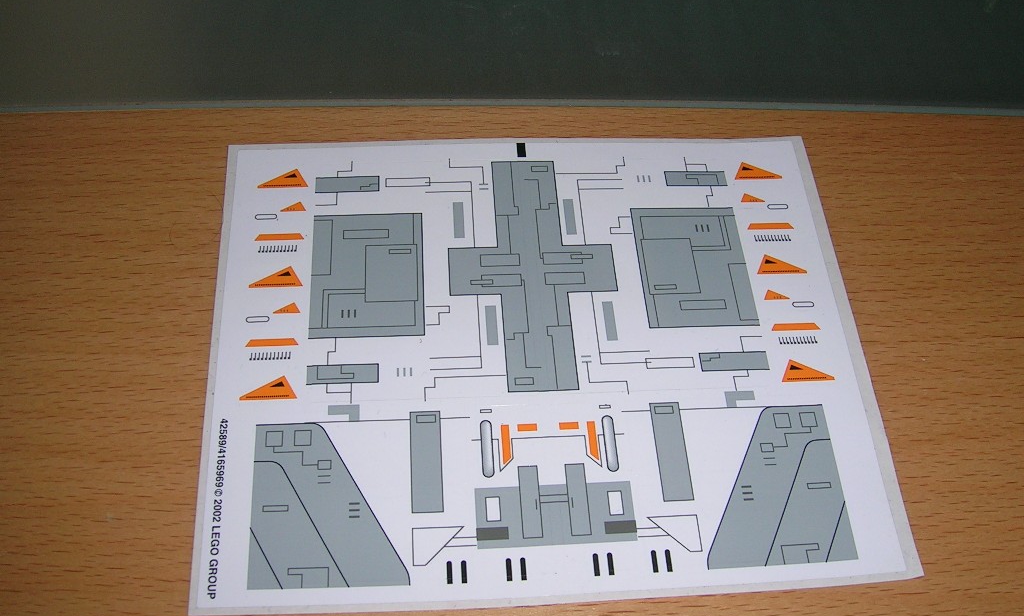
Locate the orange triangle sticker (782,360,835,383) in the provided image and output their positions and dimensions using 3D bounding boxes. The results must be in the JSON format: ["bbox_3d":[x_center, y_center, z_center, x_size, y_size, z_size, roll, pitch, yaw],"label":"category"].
[{"bbox_3d":[0.080,0.017,0.282,0.015,0.001,0.007,-2,59,-5],"label":"orange triangle sticker"}]

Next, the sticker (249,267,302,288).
[{"bbox_3d":[-0.066,-0.009,0.288,0.015,0.001,0.007,-2,59,-5],"label":"sticker"}]

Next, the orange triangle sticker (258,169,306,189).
[{"bbox_3d":[-0.068,-0.038,0.306,0.015,0.001,0.007,-2,59,-5],"label":"orange triangle sticker"}]

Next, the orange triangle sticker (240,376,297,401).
[{"bbox_3d":[-0.063,0.021,0.271,0.015,0.001,0.007,-2,59,-5],"label":"orange triangle sticker"}]

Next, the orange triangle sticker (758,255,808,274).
[{"bbox_3d":[0.078,-0.013,0.300,0.015,0.001,0.007,-2,59,-5],"label":"orange triangle sticker"}]

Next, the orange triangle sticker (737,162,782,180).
[{"bbox_3d":[0.075,-0.042,0.318,0.015,0.001,0.007,-2,59,-5],"label":"orange triangle sticker"}]

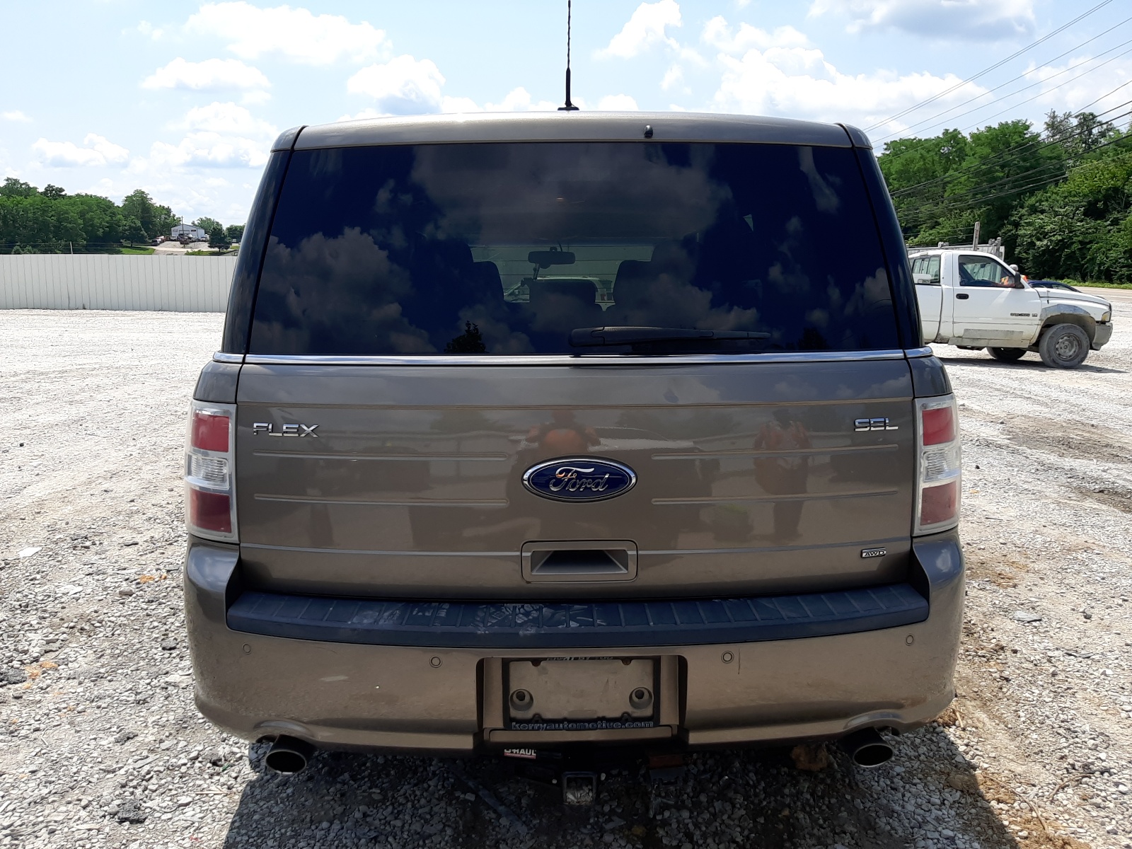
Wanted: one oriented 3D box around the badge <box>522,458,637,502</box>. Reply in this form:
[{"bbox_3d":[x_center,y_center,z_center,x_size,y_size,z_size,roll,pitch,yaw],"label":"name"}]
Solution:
[{"bbox_3d":[0.025,0.109,1.682,0.229,0.092,0.020,0,10,-1],"label":"badge"}]

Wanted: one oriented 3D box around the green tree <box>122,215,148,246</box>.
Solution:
[{"bbox_3d":[-113.974,-51.253,225.000,6.700,8.400,6.700,5,11,25],"label":"green tree"}]

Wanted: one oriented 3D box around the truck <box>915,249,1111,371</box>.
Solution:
[{"bbox_3d":[5.948,-2.001,14.314,5.450,1.830,2.000,1,10,3],"label":"truck"}]

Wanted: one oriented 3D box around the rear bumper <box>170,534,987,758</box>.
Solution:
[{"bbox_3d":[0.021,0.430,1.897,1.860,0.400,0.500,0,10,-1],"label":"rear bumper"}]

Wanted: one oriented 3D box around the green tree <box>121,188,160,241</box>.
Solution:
[{"bbox_3d":[-122.704,-60.142,245.000,11.000,14.800,11.000,5,11,25],"label":"green tree"}]

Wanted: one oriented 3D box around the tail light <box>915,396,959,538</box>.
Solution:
[{"bbox_3d":[0.827,0.090,1.881,0.210,0.310,0.210,0,10,-1],"label":"tail light"}]

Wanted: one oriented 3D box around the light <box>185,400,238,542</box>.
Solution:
[{"bbox_3d":[-0.784,0.084,1.860,0.210,0.310,0.210,0,10,-1],"label":"light"}]

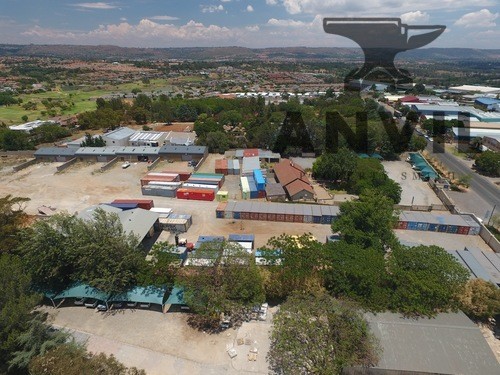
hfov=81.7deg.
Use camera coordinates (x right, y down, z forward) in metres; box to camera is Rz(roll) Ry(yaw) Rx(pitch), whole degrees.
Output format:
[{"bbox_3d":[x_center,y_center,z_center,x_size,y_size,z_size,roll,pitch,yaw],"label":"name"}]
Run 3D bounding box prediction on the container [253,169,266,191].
[{"bbox_3d":[3.180,-2.940,100.460,2.440,2.590,12.190,-3,25,-5],"label":"container"}]

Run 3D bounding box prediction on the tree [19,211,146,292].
[{"bbox_3d":[-34.715,12.891,60.612,25.000,12.400,16.500,2,25,5],"label":"tree"}]

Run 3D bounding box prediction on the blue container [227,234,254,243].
[{"bbox_3d":[-2.160,13.460,71.720,6.060,2.590,2.440,0,25,3],"label":"blue container"}]

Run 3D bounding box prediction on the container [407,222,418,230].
[{"bbox_3d":[45.404,9.422,82.081,2.440,2.590,6.060,4,26,8],"label":"container"}]

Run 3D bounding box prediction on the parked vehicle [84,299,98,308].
[{"bbox_3d":[-29.763,20.717,56.456,1.820,1.700,5.000,1,25,3],"label":"parked vehicle"}]

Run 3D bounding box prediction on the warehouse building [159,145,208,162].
[{"bbox_3d":[-29.430,-15.455,130.512,19.900,4.700,8.600,2,25,5],"label":"warehouse building"}]

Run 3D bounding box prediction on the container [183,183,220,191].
[{"bbox_3d":[-17.140,0.460,100.330,12.190,2.590,2.440,3,25,9],"label":"container"}]

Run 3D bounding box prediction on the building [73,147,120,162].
[{"bbox_3d":[-68.436,-15.591,134.650,19.600,4.700,8.600,2,25,5],"label":"building"}]

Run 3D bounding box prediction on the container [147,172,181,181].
[{"bbox_3d":[-33.000,-3.600,111.000,12.190,2.600,2.440,3,24,8],"label":"container"}]

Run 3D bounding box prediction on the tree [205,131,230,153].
[{"bbox_3d":[-15.748,-22.242,138.078,12.200,10.400,11.500,2,25,5],"label":"tree"}]

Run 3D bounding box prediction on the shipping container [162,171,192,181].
[{"bbox_3d":[-29.630,-4.560,114.290,12.190,2.600,2.440,2,24,5],"label":"shipping container"}]

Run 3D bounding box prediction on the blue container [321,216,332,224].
[{"bbox_3d":[21.900,7.900,83.300,2.440,2.550,6.060,3,24,8],"label":"blue container"}]

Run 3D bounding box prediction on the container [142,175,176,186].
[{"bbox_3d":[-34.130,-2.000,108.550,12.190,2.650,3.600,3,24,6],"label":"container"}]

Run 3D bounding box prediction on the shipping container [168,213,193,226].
[{"bbox_3d":[-19.389,9.243,79.713,6.060,2.600,2.440,4,25,9],"label":"shipping container"}]

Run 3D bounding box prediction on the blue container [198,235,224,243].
[{"bbox_3d":[-9.400,13.800,70.600,6.060,2.600,2.440,1,24,3],"label":"blue container"}]

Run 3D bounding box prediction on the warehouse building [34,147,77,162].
[{"bbox_3d":[-89.450,-15.440,135.160,19.000,4.000,8.300,1,25,4],"label":"warehouse building"}]

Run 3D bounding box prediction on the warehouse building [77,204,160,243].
[{"bbox_3d":[-36.370,11.920,70.170,22.500,6.300,17.200,3,24,7],"label":"warehouse building"}]

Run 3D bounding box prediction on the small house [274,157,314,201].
[{"bbox_3d":[15.607,-2.544,103.049,9.800,6.000,24.000,-3,26,-6],"label":"small house"}]

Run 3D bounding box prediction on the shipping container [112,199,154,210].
[{"bbox_3d":[-36.500,5.600,90.500,12.190,2.590,2.440,1,24,3],"label":"shipping container"}]

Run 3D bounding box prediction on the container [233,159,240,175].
[{"bbox_3d":[-5.700,-8.500,121.800,2.440,2.550,12.190,-2,24,-3],"label":"container"}]

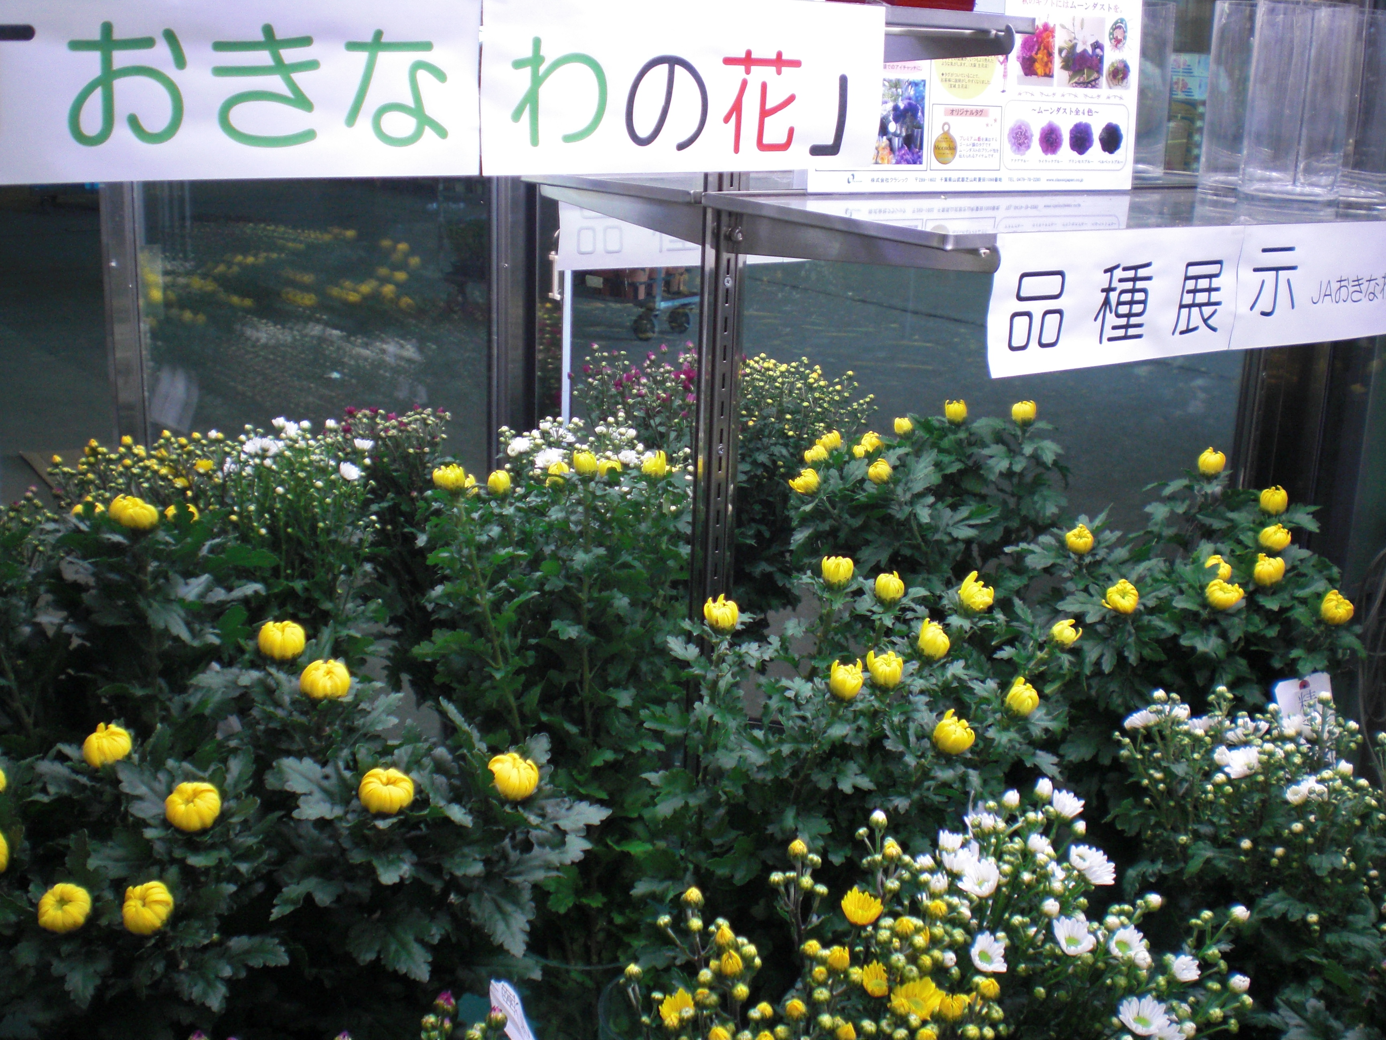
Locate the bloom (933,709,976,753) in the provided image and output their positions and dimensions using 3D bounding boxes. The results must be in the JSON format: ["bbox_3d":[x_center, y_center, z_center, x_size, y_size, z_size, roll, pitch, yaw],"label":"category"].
[{"bbox_3d":[0.183,0.149,1.070,0.029,0.030,0.029,3,28,10],"label":"bloom"}]

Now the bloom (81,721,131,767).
[{"bbox_3d":[-0.368,0.141,0.955,0.032,0.028,0.032,-18,39,-22],"label":"bloom"}]

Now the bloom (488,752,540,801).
[{"bbox_3d":[-0.110,0.158,0.935,0.032,0.029,0.032,3,20,-6],"label":"bloom"}]

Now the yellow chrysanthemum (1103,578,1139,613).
[{"bbox_3d":[0.394,0.070,1.395,0.031,0.029,0.031,7,52,16],"label":"yellow chrysanthemum"}]

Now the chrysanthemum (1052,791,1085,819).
[{"bbox_3d":[0.224,0.170,0.910,0.021,0.017,0.021,24,15,9],"label":"chrysanthemum"}]

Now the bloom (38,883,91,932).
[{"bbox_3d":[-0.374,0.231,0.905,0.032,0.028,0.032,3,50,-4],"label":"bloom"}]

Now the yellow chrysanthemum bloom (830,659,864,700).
[{"bbox_3d":[0.111,0.116,1.105,0.026,0.030,0.026,4,16,6],"label":"yellow chrysanthemum bloom"}]

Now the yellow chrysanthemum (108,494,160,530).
[{"bbox_3d":[-0.474,-0.006,1.290,0.041,0.029,0.036,-4,17,-20],"label":"yellow chrysanthemum"}]

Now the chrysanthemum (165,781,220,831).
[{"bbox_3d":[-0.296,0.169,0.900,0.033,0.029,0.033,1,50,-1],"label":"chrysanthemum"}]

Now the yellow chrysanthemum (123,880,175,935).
[{"bbox_3d":[-0.314,0.224,0.878,0.030,0.027,0.030,-4,53,-21],"label":"yellow chrysanthemum"}]

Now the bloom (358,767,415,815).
[{"bbox_3d":[-0.178,0.157,0.883,0.032,0.027,0.032,-1,37,-12],"label":"bloom"}]

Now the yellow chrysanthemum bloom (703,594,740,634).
[{"bbox_3d":[0.021,0.070,1.138,0.026,0.029,0.026,2,16,1],"label":"yellow chrysanthemum bloom"}]

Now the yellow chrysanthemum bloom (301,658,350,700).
[{"bbox_3d":[-0.234,0.102,0.970,0.032,0.027,0.032,-2,32,-14],"label":"yellow chrysanthemum bloom"}]

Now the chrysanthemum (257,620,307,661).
[{"bbox_3d":[-0.274,0.081,1.015,0.033,0.028,0.033,-2,17,-15],"label":"chrysanthemum"}]

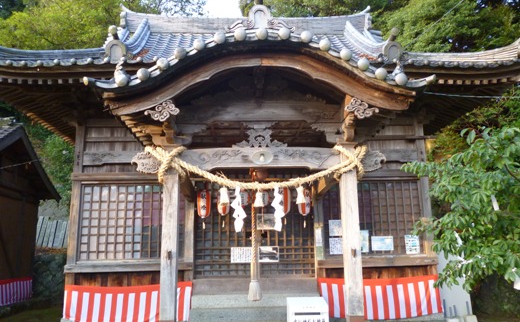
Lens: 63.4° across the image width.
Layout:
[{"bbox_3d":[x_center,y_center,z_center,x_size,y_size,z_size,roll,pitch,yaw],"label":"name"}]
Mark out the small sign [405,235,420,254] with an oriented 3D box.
[{"bbox_3d":[2.294,1.261,6.318,0.210,0.285,0.015,-1,-10,-2],"label":"small sign"}]

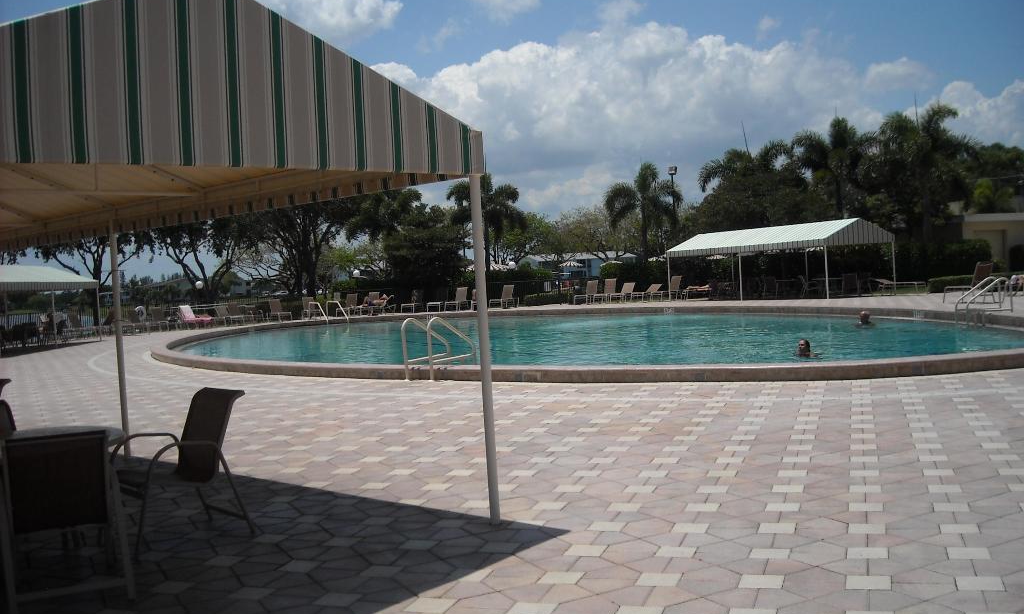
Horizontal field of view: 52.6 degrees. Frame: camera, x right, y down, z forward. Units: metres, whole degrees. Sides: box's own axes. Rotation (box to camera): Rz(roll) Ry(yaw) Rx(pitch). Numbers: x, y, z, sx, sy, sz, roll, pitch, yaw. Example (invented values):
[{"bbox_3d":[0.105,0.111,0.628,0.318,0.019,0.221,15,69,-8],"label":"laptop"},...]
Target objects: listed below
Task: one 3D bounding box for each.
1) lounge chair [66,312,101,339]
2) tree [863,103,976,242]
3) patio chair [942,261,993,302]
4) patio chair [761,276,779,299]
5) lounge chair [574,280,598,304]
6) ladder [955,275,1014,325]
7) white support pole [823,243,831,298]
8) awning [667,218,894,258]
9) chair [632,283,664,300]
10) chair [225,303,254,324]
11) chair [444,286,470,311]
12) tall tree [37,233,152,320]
[{"bbox_3d":[-16.928,0.693,41.000,1.500,1.000,0.650,-2,2,28],"label":"lounge chair"},{"bbox_3d":[18.323,-4.894,46.880,4.900,8.000,4.900,-3,2,0],"label":"tree"},{"bbox_3d":[11.697,-0.622,26.300,0.660,1.050,1.450,-4,2,-31],"label":"patio chair"},{"bbox_3d":[11.587,-0.876,46.500,0.600,0.930,0.650,-2,2,37],"label":"patio chair"},{"bbox_3d":[3.441,-0.697,47.500,0.650,1.030,1.450,-2,2,31],"label":"lounge chair"},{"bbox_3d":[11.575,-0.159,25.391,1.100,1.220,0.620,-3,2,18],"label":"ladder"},{"bbox_3d":[12.642,-1.428,41.571,0.070,2.250,0.070,-4,2,-28],"label":"white support pole"},{"bbox_3d":[11.750,-3.080,46.700,3.800,1.000,10.400,-4,2,-28],"label":"awning"},{"bbox_3d":[6.427,-0.698,48.754,0.640,0.820,1.850,-2,2,34],"label":"chair"},{"bbox_3d":[-13.111,0.343,50.000,0.680,1.030,1.550,-5,2,-39],"label":"chair"},{"bbox_3d":[-2.622,-0.354,49.736,0.640,1.070,1.600,-3,2,20],"label":"chair"},{"bbox_3d":[-20.216,-1.609,49.917,5.500,5.500,5.200,-3,2,0],"label":"tall tree"}]

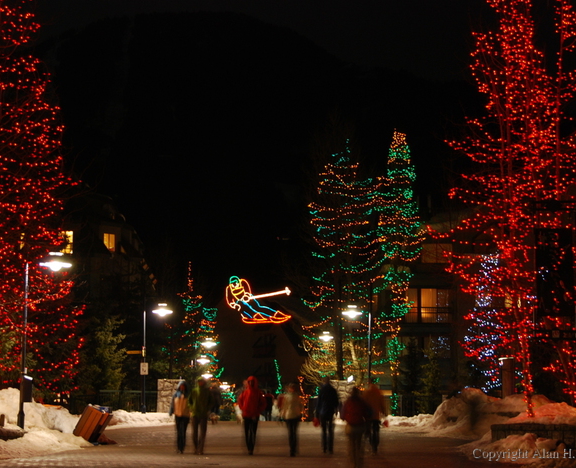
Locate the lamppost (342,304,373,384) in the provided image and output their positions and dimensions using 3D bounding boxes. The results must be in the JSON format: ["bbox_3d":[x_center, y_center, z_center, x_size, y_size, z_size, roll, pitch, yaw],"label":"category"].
[{"bbox_3d":[3.201,5.781,73.500,1.400,5.100,0.850,1,-6,0],"label":"lamppost"}]

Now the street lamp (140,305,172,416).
[{"bbox_3d":[-6.016,5.696,73.000,1.450,5.150,0.850,1,-6,0],"label":"street lamp"}]

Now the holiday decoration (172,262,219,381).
[{"bbox_3d":[-5.681,5.804,98.000,2.900,8.100,2.900,1,-6,0],"label":"holiday decoration"}]

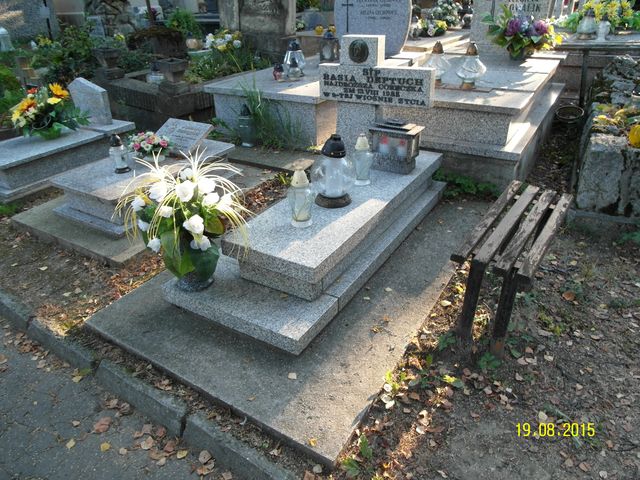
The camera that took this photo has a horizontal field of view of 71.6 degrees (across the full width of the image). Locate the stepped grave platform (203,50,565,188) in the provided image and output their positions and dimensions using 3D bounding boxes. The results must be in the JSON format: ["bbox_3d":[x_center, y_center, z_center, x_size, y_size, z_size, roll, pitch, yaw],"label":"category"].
[{"bbox_3d":[0.802,-1.574,4.805,3.120,0.600,2.664,16,34,28],"label":"stepped grave platform"}]

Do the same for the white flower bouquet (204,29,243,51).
[{"bbox_3d":[-1.328,-2.746,6.108,0.496,0.304,0.440,16,34,28],"label":"white flower bouquet"}]

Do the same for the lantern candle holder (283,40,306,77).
[{"bbox_3d":[-0.282,-1.972,4.823,0.240,0.350,0.240,-2,30,1],"label":"lantern candle holder"}]

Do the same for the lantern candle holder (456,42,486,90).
[{"bbox_3d":[1.240,-1.418,3.609,0.244,0.350,0.244,16,34,28],"label":"lantern candle holder"}]

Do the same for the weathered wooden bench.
[{"bbox_3d":[0.908,0.090,2.093,0.296,0.424,0.904,18,35,31],"label":"weathered wooden bench"}]

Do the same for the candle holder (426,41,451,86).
[{"bbox_3d":[1.022,-1.506,3.778,0.240,0.350,0.240,16,34,28],"label":"candle holder"}]

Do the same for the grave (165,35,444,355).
[{"bbox_3d":[0.042,-0.466,2.396,0.800,1.032,1.816,16,34,28],"label":"grave"}]

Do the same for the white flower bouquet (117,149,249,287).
[{"bbox_3d":[-0.605,-0.047,1.992,0.576,0.592,0.528,16,34,28],"label":"white flower bouquet"}]

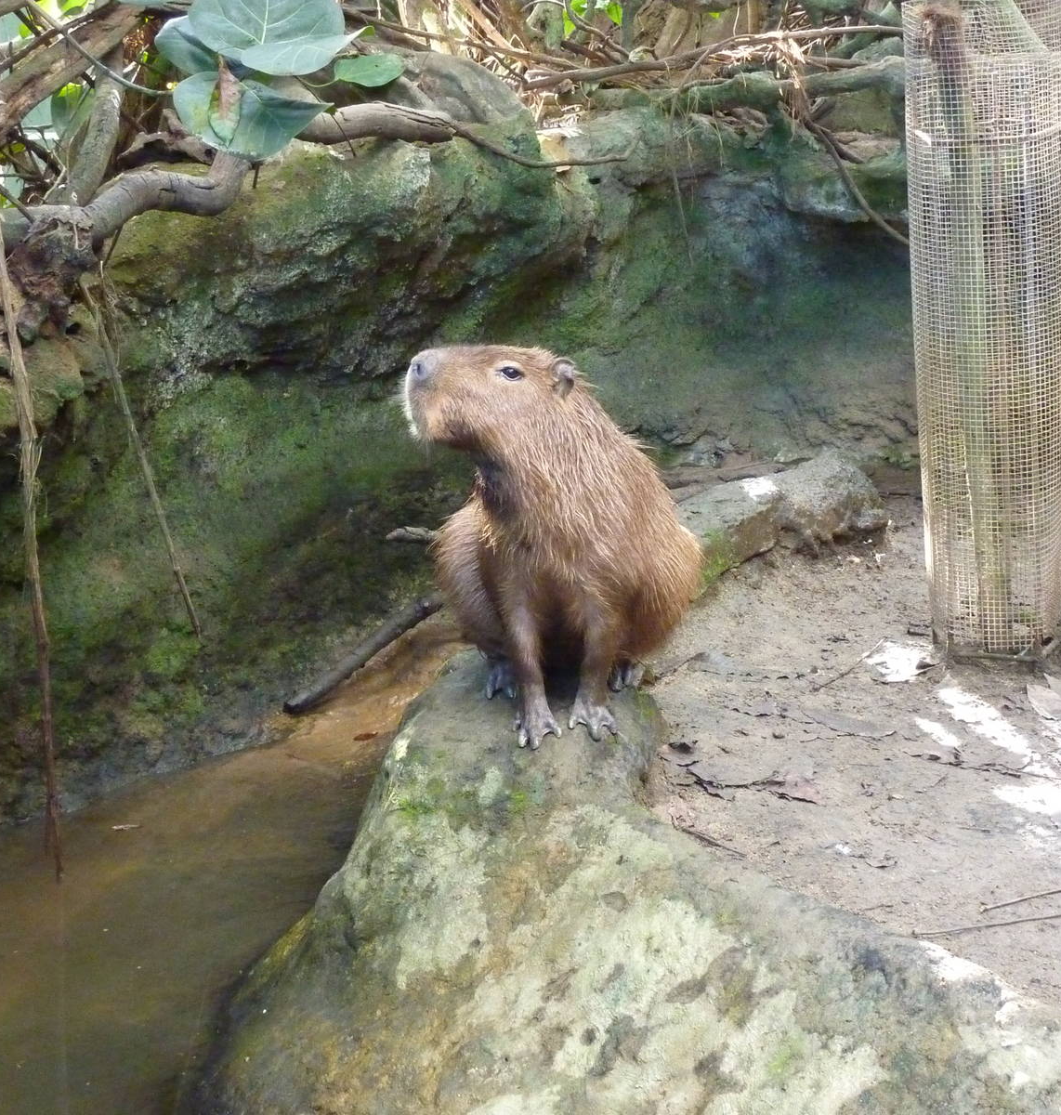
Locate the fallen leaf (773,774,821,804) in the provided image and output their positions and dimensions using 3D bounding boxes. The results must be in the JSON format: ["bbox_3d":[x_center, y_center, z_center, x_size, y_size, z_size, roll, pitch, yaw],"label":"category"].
[{"bbox_3d":[0.403,0.339,3.453,0.083,0.020,0.069,13,25,35],"label":"fallen leaf"}]

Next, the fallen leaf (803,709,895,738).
[{"bbox_3d":[0.488,0.259,3.674,0.163,0.015,0.054,17,27,41],"label":"fallen leaf"}]

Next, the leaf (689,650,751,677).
[{"bbox_3d":[0.314,0.180,3.906,0.079,0.015,0.119,-19,26,-38],"label":"leaf"}]

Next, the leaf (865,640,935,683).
[{"bbox_3d":[0.607,0.171,3.889,0.110,0.025,0.182,11,23,30],"label":"leaf"}]

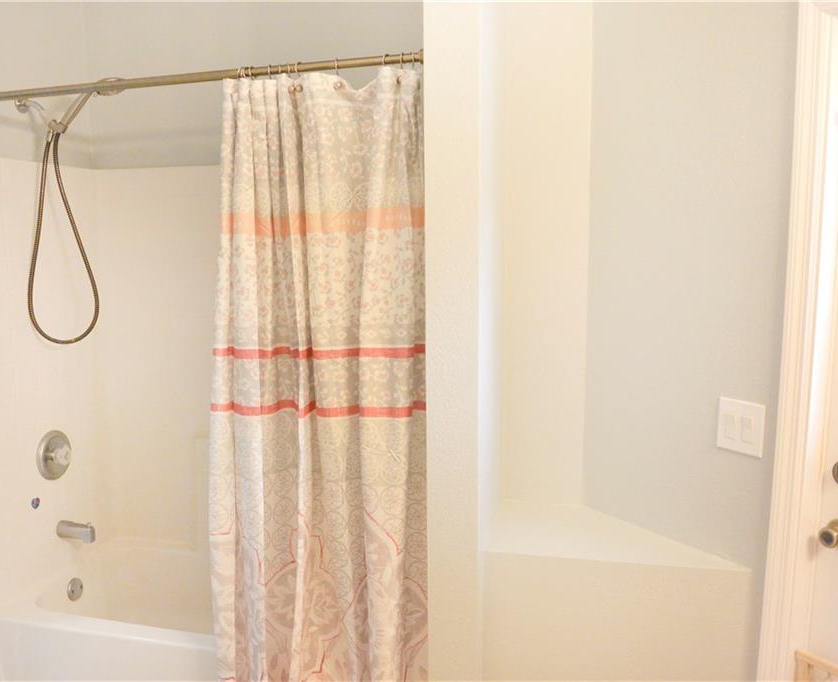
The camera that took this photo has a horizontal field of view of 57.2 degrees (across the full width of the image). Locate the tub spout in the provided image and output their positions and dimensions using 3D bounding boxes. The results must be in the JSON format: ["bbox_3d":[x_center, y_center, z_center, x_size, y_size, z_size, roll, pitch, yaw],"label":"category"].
[{"bbox_3d":[-1.224,0.683,2.749,0.124,0.064,0.050,2,9,16],"label":"tub spout"}]

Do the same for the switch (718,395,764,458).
[{"bbox_3d":[0.736,0.199,1.758,0.010,0.118,0.119,-6,10,-34],"label":"switch"}]

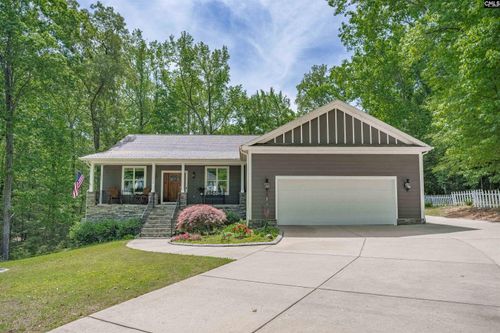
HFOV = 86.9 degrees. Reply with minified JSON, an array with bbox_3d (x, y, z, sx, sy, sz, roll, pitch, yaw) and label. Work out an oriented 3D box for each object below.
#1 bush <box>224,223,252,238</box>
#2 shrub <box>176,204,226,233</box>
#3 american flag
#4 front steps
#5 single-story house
[{"bbox_3d":[-0.441,2.524,10.366,1.080,0.600,1.000,0,-3,-2],"label":"bush"},{"bbox_3d":[-2.302,2.519,12.606,2.350,1.350,2.200,0,-3,-2],"label":"shrub"},{"bbox_3d":[-9.949,1.058,15.326,0.650,1.590,0.400,0,-3,-2],"label":"american flag"},{"bbox_3d":[-4.960,3.069,15.038,1.650,1.550,2.300,0,-3,-2],"label":"front steps"},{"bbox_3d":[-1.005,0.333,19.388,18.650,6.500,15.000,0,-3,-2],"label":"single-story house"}]

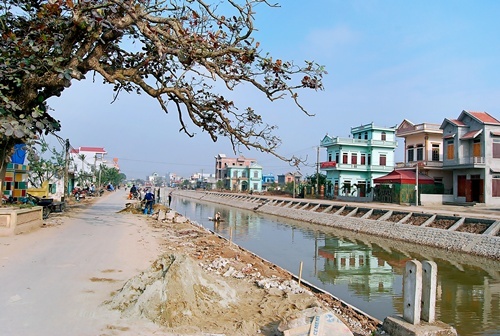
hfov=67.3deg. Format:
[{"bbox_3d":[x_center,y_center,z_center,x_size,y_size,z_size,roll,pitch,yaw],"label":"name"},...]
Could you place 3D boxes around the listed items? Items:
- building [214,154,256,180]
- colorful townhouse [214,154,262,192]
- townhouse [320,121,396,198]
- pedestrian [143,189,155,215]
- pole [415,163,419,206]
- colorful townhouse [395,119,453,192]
[{"bbox_3d":[-5.914,1.888,139.153,14.500,12.900,6.200,3,-3,-19],"label":"building"},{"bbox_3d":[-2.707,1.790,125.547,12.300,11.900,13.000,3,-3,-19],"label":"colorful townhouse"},{"bbox_3d":[17.374,-0.909,59.166,10.600,11.650,5.700,3,-3,-19],"label":"townhouse"},{"bbox_3d":[-5.724,1.889,21.200,0.550,1.480,0.580,-1,-4,41],"label":"pedestrian"},{"bbox_3d":[15.628,1.511,35.107,0.220,4.100,0.220,3,-3,-19],"label":"pole"},{"bbox_3d":[21.465,-0.580,42.619,7.800,9.350,5.200,3,-3,-19],"label":"colorful townhouse"}]

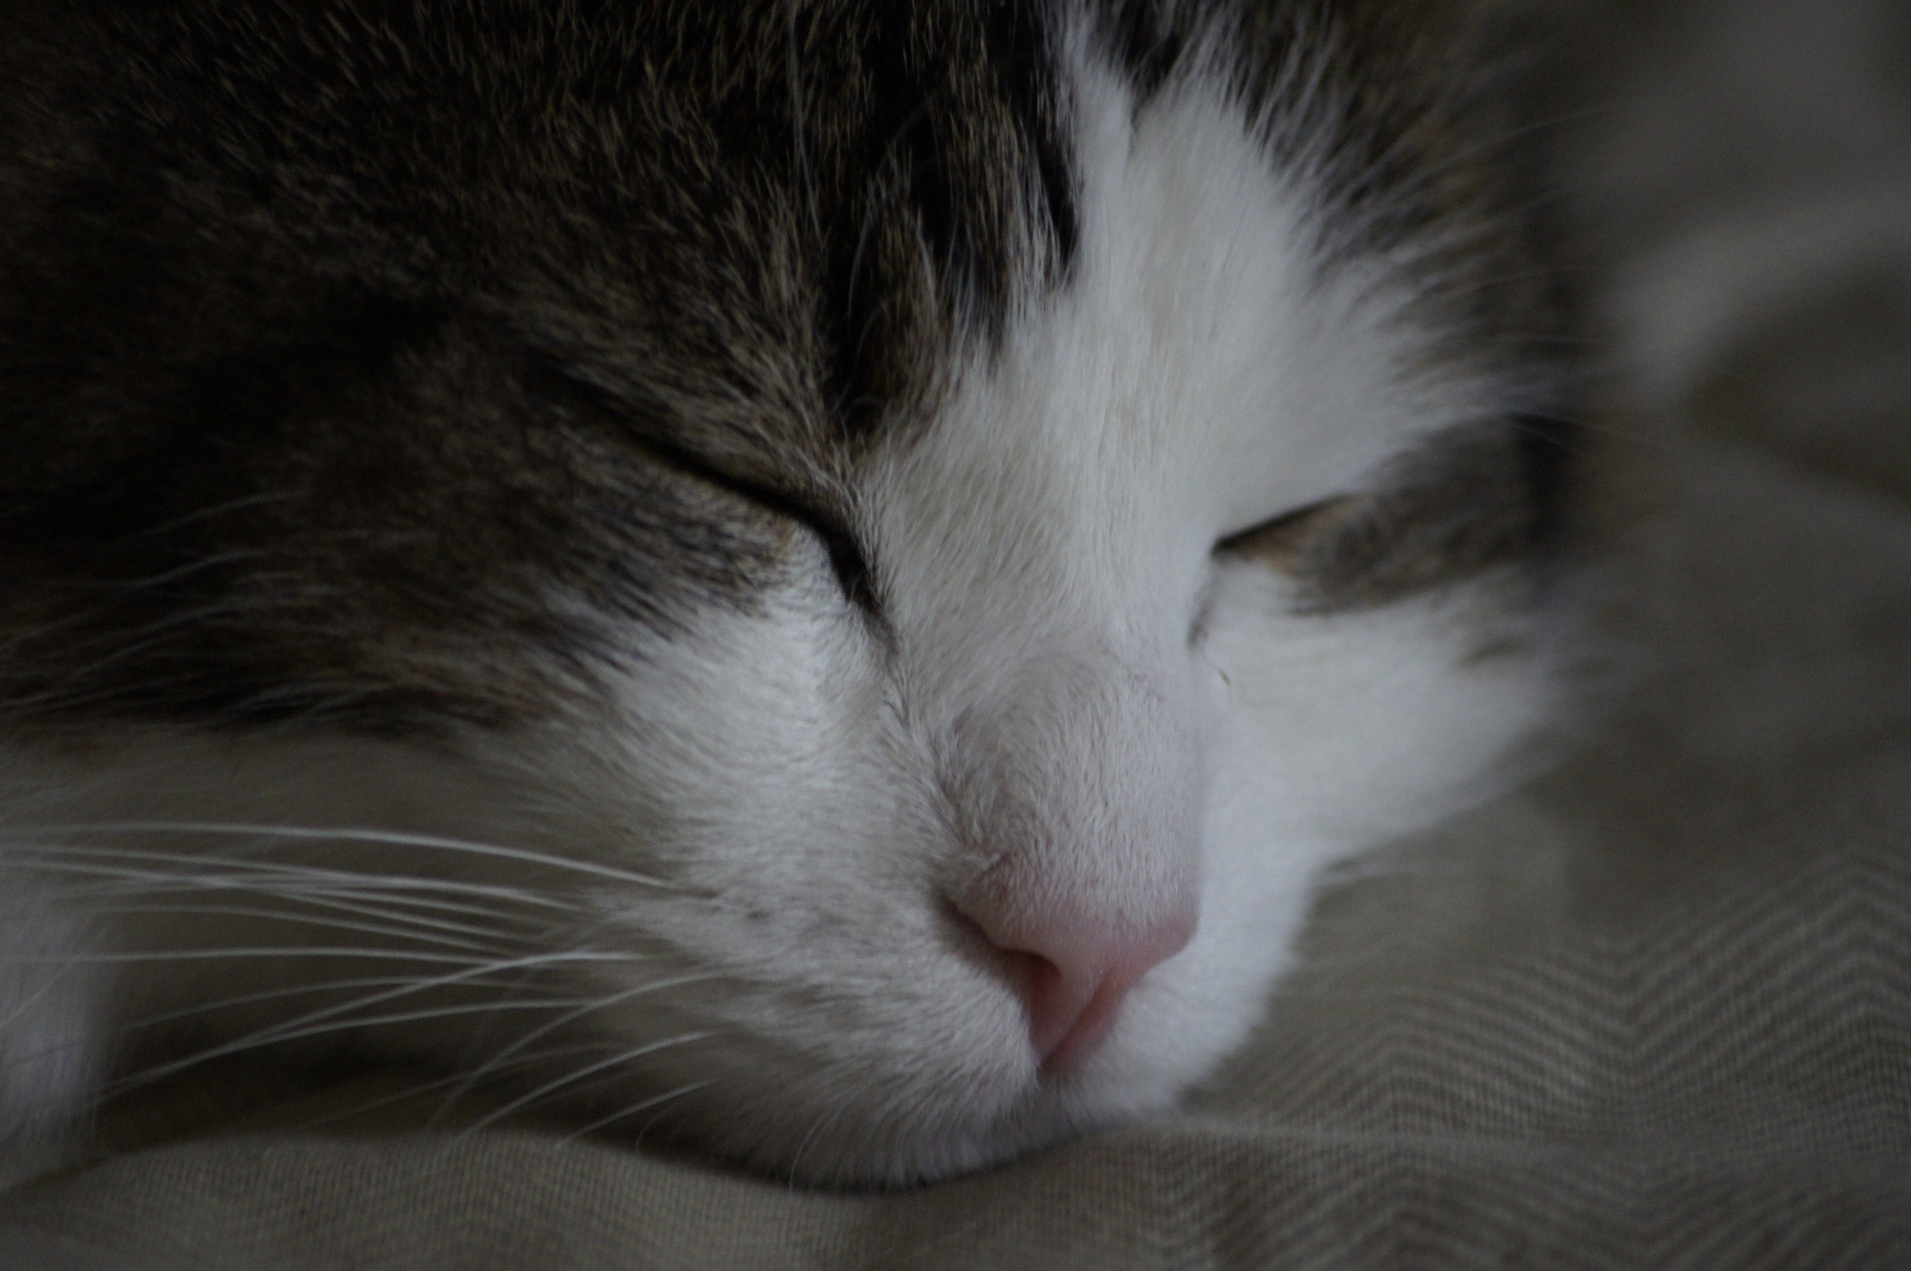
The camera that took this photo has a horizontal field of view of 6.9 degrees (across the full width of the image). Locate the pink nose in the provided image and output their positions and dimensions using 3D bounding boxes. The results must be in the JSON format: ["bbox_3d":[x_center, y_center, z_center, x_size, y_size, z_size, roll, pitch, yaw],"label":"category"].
[{"bbox_3d":[0.008,0.025,1.120,0.015,0.011,0.010,-2,12,-25],"label":"pink nose"}]

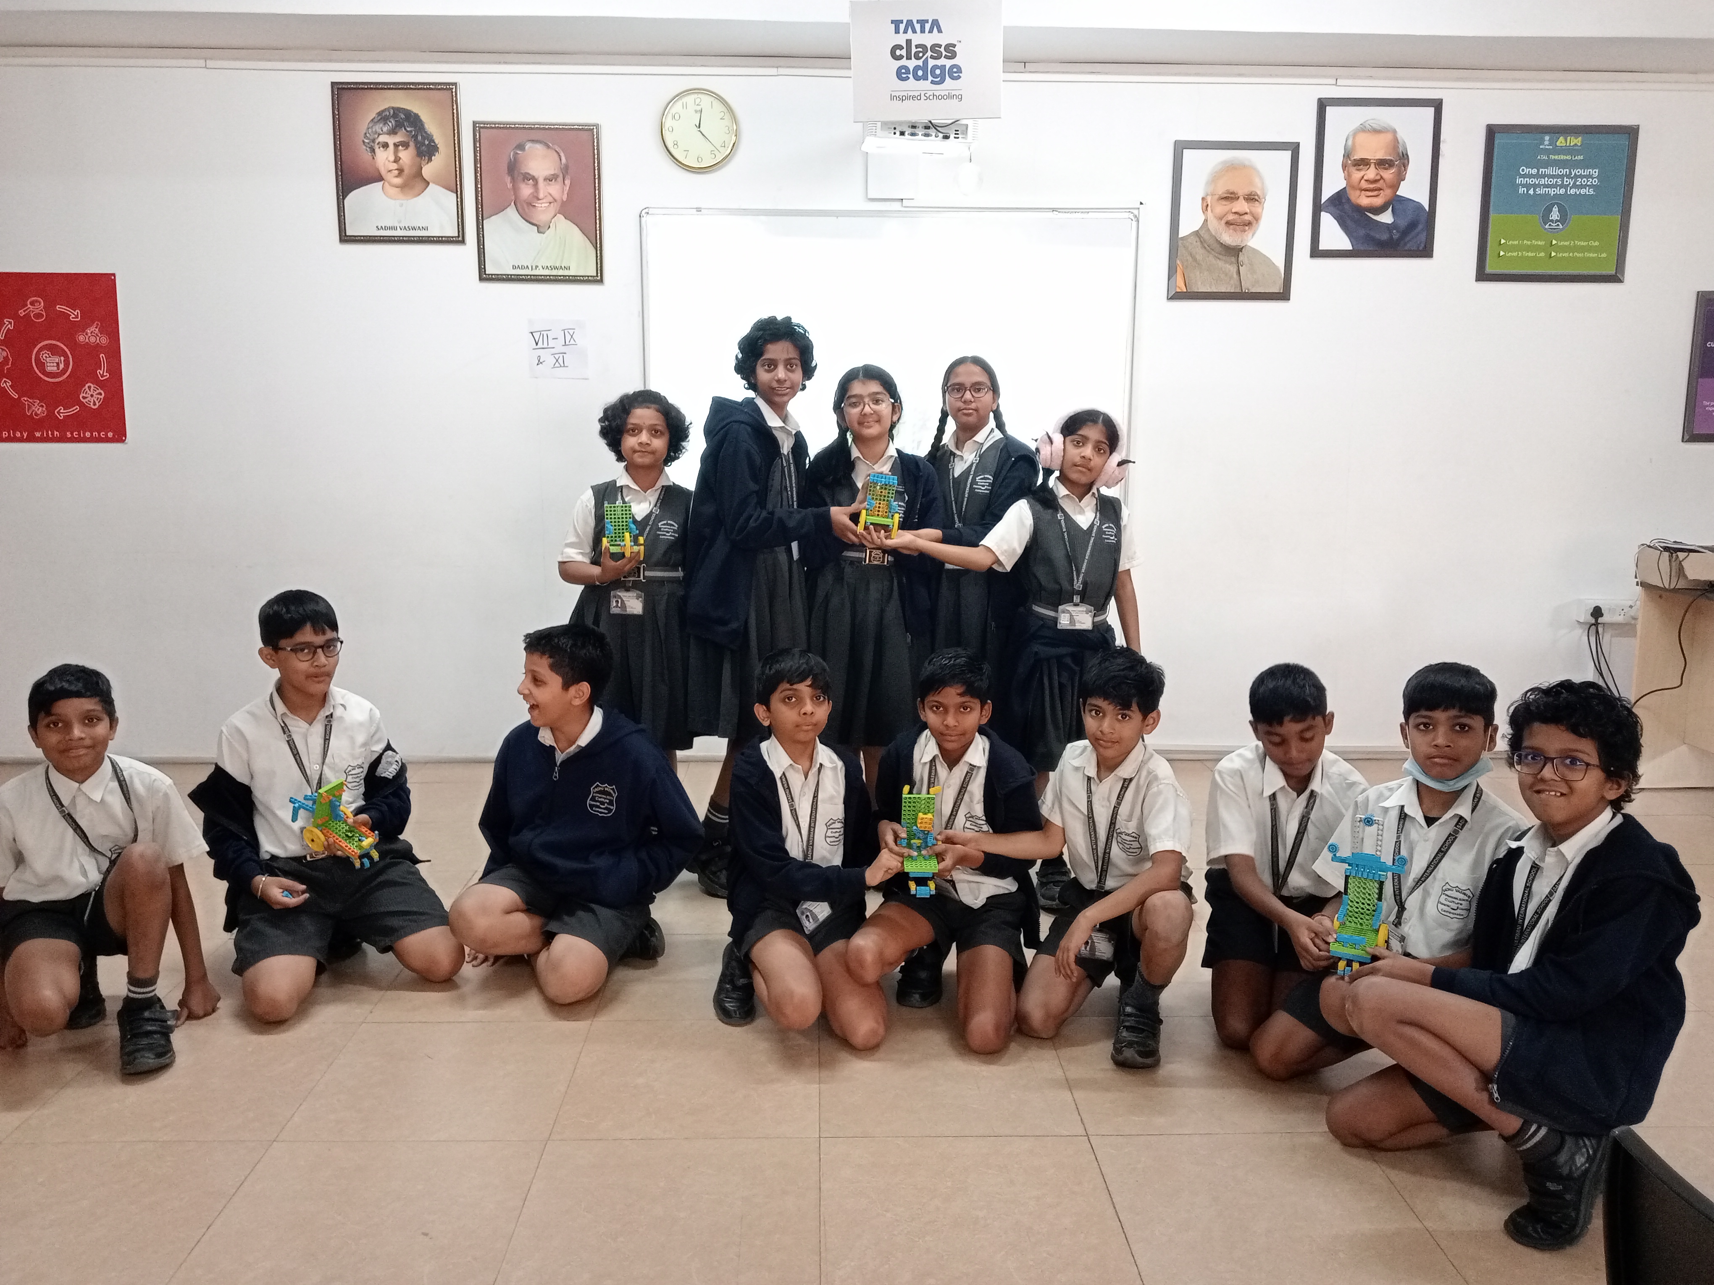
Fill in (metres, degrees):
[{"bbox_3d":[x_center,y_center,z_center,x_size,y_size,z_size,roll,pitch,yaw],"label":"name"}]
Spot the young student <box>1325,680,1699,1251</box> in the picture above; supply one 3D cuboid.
[{"bbox_3d":[1.159,0.517,2.462,0.690,0.900,0.430,-5,11,-27],"label":"young student"}]

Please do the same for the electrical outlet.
[{"bbox_3d":[2.898,-0.117,5.353,0.250,0.100,0.055,0,10,-2],"label":"electrical outlet"}]

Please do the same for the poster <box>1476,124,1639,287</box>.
[{"bbox_3d":[2.577,-1.613,5.111,0.565,0.553,0.030,0,10,-2],"label":"poster"}]

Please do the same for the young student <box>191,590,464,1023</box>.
[{"bbox_3d":[-1.244,0.330,3.282,0.600,0.950,0.620,-4,11,-25],"label":"young student"}]

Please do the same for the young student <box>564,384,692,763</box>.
[{"bbox_3d":[-0.629,0.003,3.901,0.380,1.410,0.320,0,10,-2],"label":"young student"}]

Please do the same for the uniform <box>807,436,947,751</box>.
[{"bbox_3d":[0.043,-0.125,3.856,0.400,0.875,0.310,0,10,-2],"label":"uniform"}]

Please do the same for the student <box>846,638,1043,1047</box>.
[{"bbox_3d":[0.205,0.411,3.130,0.430,0.850,0.540,1,10,4],"label":"student"}]

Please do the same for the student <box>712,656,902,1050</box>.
[{"bbox_3d":[-0.154,0.412,3.121,0.420,0.850,0.520,-4,10,-21],"label":"student"}]

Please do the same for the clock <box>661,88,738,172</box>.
[{"bbox_3d":[-0.557,-1.813,4.922,0.278,0.278,0.045,0,10,-1],"label":"clock"}]

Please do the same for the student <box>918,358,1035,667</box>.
[{"bbox_3d":[0.346,-0.083,4.135,0.380,1.513,0.330,2,10,10],"label":"student"}]

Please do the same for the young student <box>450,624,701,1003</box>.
[{"bbox_3d":[-0.694,0.369,3.302,0.540,0.870,0.550,5,11,26],"label":"young student"}]

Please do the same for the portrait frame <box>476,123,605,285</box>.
[{"bbox_3d":[-1.147,-1.588,5.017,0.449,0.555,0.030,0,10,-2],"label":"portrait frame"}]

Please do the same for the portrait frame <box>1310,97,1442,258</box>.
[{"bbox_3d":[1.876,-1.673,5.019,0.451,0.552,0.025,0,10,-1],"label":"portrait frame"}]

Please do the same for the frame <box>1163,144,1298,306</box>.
[{"bbox_3d":[1.363,-1.522,5.031,0.453,0.555,0.025,0,10,-1],"label":"frame"}]

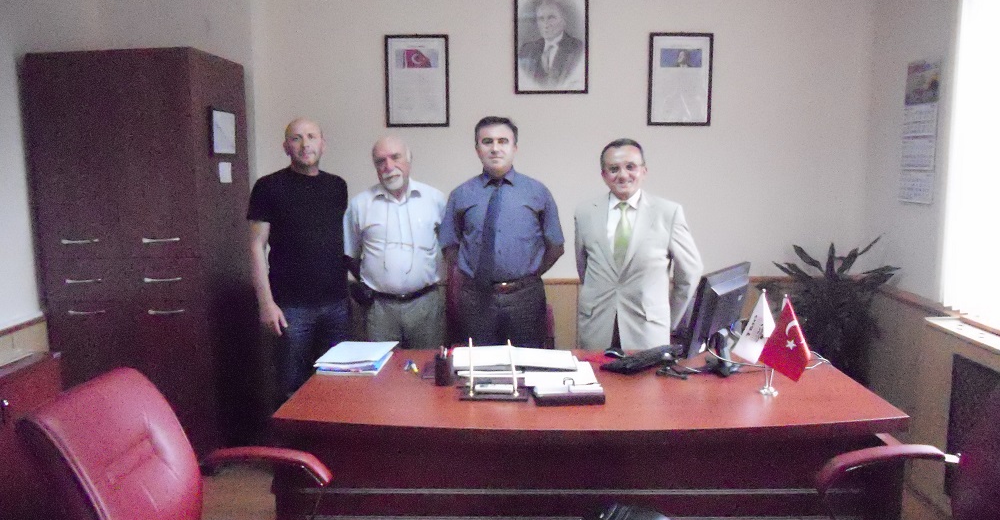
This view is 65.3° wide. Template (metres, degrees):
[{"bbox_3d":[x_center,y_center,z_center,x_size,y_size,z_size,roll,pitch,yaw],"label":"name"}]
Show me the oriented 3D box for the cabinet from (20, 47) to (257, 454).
[{"bbox_3d":[-1.834,-0.005,4.133,0.771,2.075,0.700,0,7,1],"label":"cabinet"}]

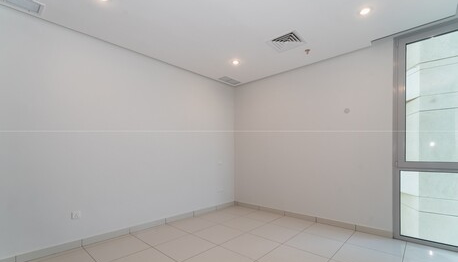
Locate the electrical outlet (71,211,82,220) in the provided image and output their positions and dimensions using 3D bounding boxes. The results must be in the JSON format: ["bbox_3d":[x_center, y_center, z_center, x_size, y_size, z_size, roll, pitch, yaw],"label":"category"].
[{"bbox_3d":[-1.996,1.097,2.496,0.018,0.093,0.097,-6,-9,43],"label":"electrical outlet"}]

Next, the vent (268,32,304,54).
[{"bbox_3d":[0.921,-1.400,3.049,0.440,0.035,0.430,-6,-9,43],"label":"vent"}]

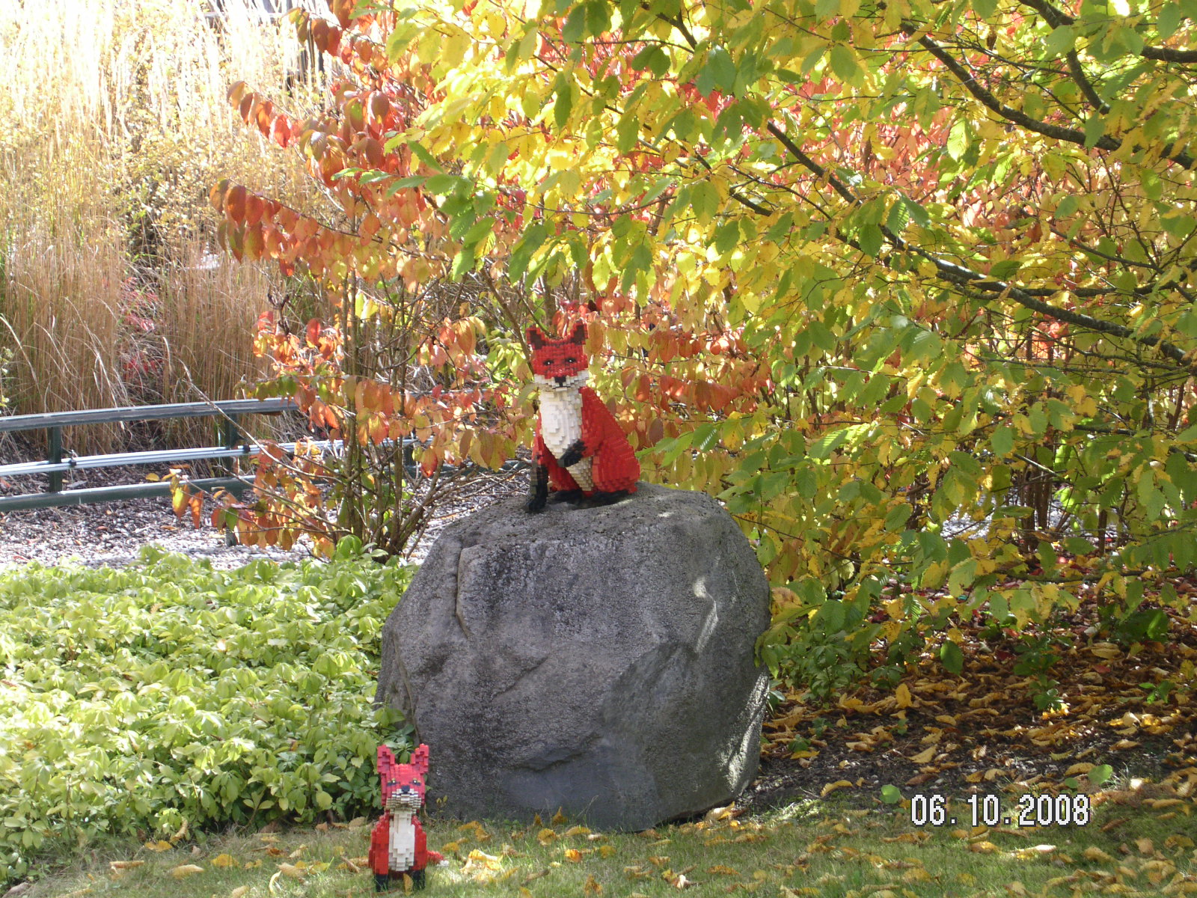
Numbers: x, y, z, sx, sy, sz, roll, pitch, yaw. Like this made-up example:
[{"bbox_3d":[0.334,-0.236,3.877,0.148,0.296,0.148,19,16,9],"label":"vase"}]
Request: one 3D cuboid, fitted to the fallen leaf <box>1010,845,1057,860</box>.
[{"bbox_3d":[0.829,0.770,7.520,0.085,0.020,0.045,0,5,0],"label":"fallen leaf"}]

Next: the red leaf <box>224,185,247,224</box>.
[{"bbox_3d":[-0.956,-0.645,10.400,0.059,0.103,0.030,0,5,0],"label":"red leaf"}]

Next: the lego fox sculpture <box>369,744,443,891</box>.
[{"bbox_3d":[-0.357,0.676,7.280,0.132,0.262,0.180,-1,5,-10],"label":"lego fox sculpture"}]

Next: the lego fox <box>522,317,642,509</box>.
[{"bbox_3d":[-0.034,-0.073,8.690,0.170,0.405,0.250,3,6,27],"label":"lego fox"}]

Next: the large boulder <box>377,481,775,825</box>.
[{"bbox_3d":[-0.055,0.418,8.380,0.830,0.620,0.900,0,5,0],"label":"large boulder"}]

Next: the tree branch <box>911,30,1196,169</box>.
[{"bbox_3d":[1.020,-0.782,8.800,0.660,0.320,0.280,0,5,0],"label":"tree branch"}]

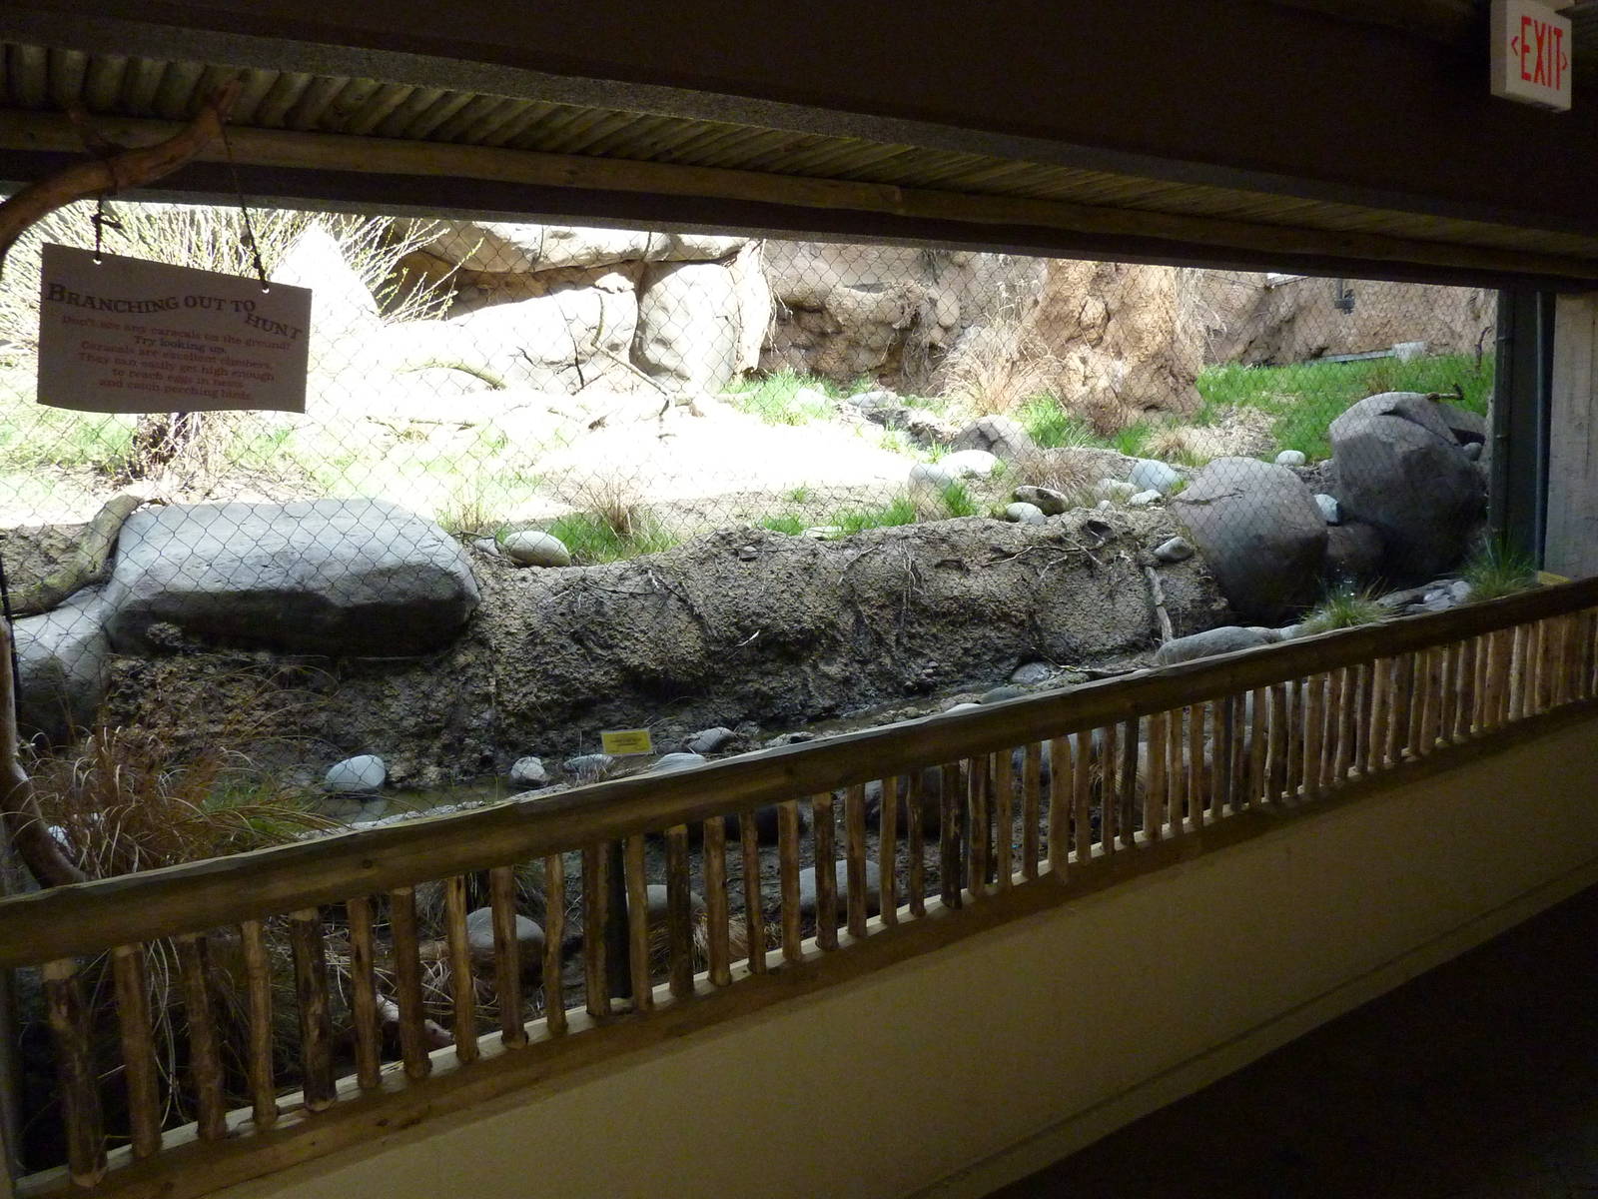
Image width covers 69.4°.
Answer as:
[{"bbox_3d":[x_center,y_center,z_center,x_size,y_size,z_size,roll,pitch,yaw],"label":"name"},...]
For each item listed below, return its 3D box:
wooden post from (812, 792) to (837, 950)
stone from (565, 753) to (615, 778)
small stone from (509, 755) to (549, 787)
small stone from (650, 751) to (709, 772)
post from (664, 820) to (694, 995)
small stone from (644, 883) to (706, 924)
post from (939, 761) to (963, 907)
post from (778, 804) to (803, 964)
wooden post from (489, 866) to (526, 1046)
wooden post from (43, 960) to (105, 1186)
[{"bbox_3d":[0.049,0.506,2.175,0.040,0.299,0.040,-2,9,0],"label":"wooden post"},{"bbox_3d":[-0.744,0.593,4.104,0.175,0.085,0.130,-3,8,-11],"label":"stone"},{"bbox_3d":[-0.936,0.597,4.015,0.135,0.111,0.130,-4,8,-14],"label":"small stone"},{"bbox_3d":[-0.501,0.694,4.700,0.270,0.115,0.200,-3,9,-6],"label":"small stone"},{"bbox_3d":[-0.203,0.539,1.991,0.041,0.300,0.041,-2,8,0],"label":"post"},{"bbox_3d":[-0.300,0.709,2.680,0.170,0.080,0.120,-3,9,-7],"label":"small stone"},{"bbox_3d":[0.308,0.473,2.337,0.040,0.293,0.040,-2,9,0],"label":"post"},{"bbox_3d":[-0.015,0.496,2.066,0.036,0.297,0.036,-2,9,0],"label":"post"},{"bbox_3d":[-0.457,0.564,1.824,0.034,0.287,0.034,-7,9,-33],"label":"wooden post"},{"bbox_3d":[-0.945,0.617,1.503,0.037,0.302,0.037,-7,9,-33],"label":"wooden post"}]

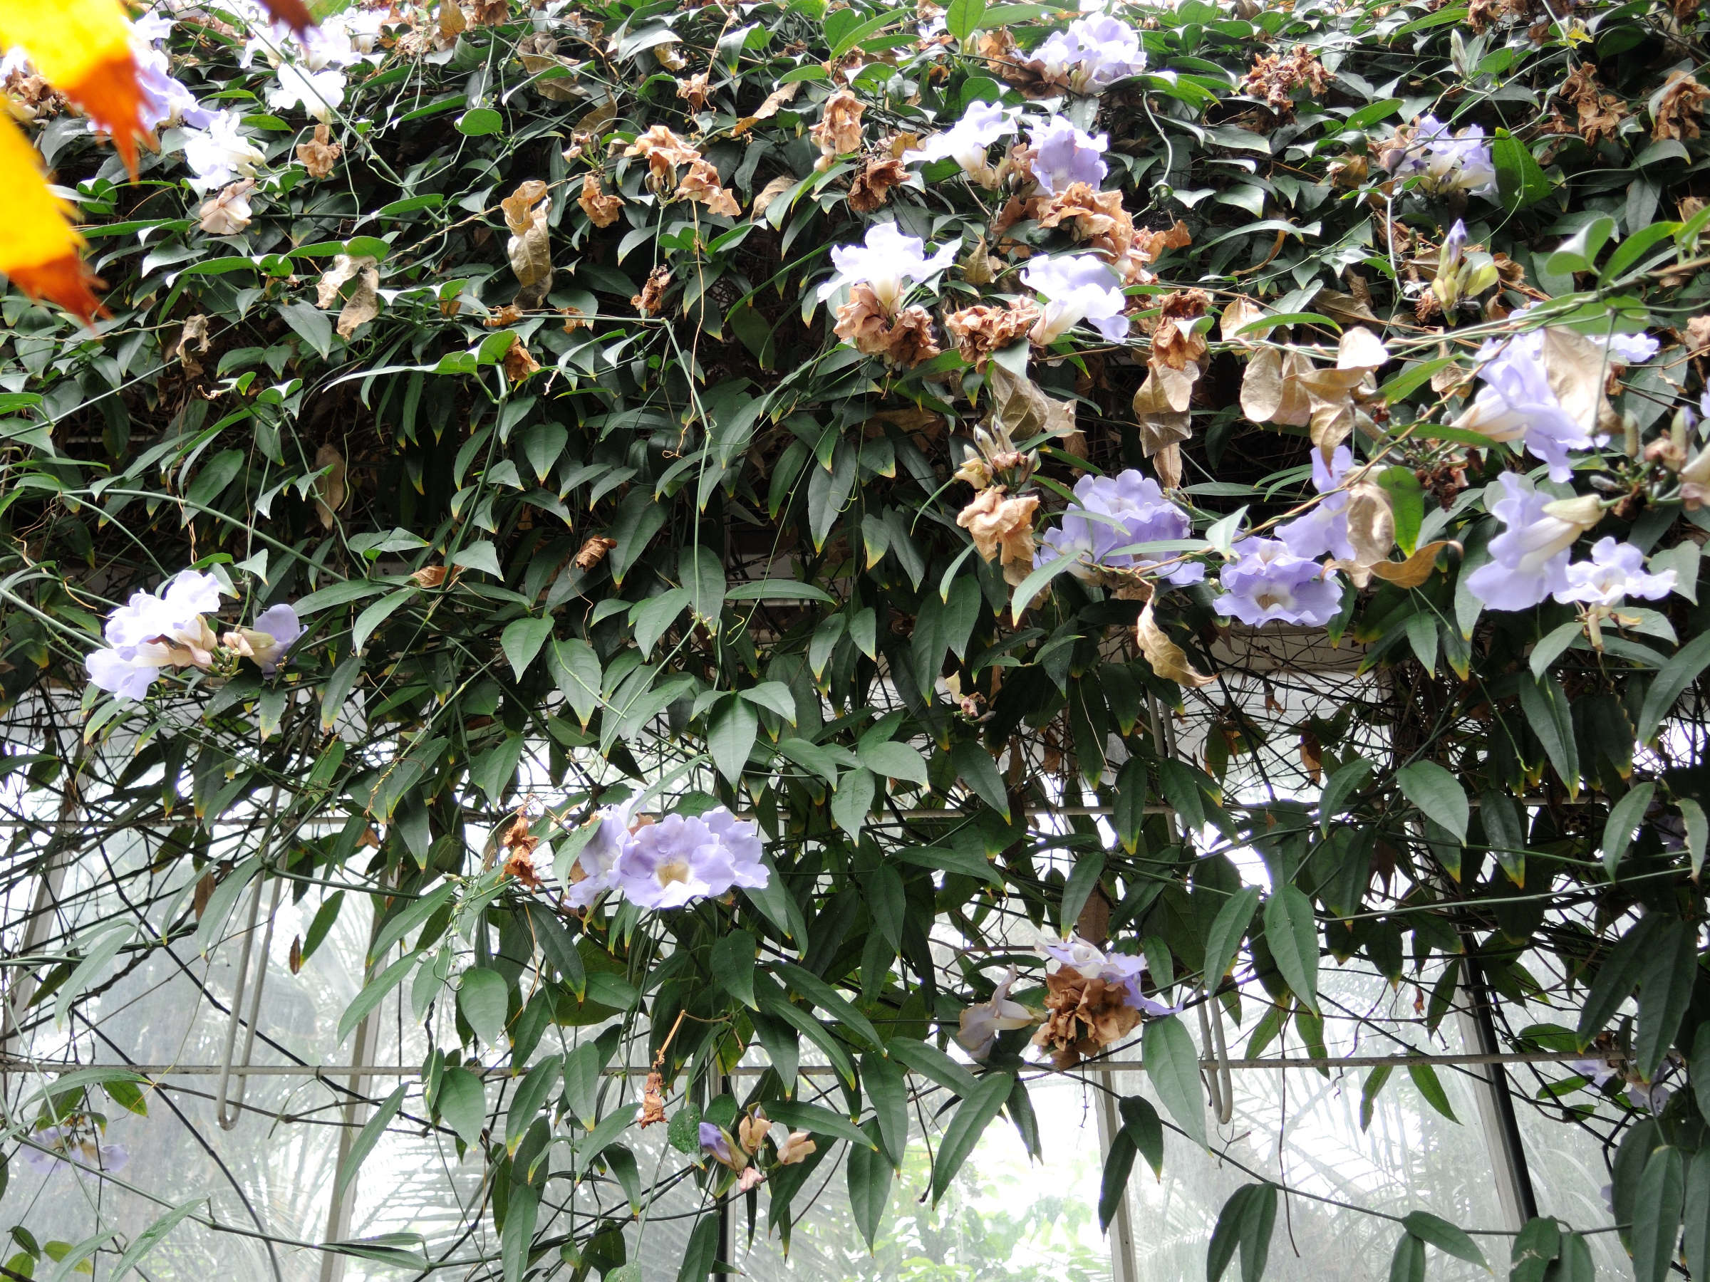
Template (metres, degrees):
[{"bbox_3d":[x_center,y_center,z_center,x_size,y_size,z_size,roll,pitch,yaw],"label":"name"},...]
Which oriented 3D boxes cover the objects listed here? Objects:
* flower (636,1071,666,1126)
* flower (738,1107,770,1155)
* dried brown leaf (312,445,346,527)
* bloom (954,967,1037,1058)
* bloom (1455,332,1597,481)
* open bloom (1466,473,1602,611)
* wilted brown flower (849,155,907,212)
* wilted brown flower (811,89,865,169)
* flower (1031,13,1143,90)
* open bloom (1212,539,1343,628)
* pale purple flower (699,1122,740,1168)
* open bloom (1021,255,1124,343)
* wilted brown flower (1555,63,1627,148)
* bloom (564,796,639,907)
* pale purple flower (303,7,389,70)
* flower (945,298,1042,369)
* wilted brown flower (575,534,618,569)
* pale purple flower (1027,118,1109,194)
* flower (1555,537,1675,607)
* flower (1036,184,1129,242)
[{"bbox_3d":[-0.142,0.321,0.970,0.021,0.038,0.020,3,-32,-7],"label":"flower"},{"bbox_3d":[-0.087,0.425,1.200,0.028,0.040,0.028,-2,-29,0],"label":"flower"},{"bbox_3d":[-0.513,-0.151,1.350,0.036,0.090,0.025,-1,-29,0],"label":"dried brown leaf"},{"bbox_3d":[0.102,0.262,0.970,0.058,0.064,0.058,-12,-33,18],"label":"bloom"},{"bbox_3d":[0.484,-0.170,0.998,0.091,0.081,0.071,-3,-32,2],"label":"bloom"},{"bbox_3d":[0.488,-0.071,0.998,0.071,0.079,0.075,-27,-39,34],"label":"open bloom"},{"bbox_3d":[0.021,-0.413,1.248,0.050,0.041,0.038,-2,-32,-1],"label":"wilted brown flower"},{"bbox_3d":[-0.018,-0.530,1.430,0.056,0.078,0.050,-1,-29,0],"label":"wilted brown flower"},{"bbox_3d":[0.262,-0.659,1.550,0.120,0.080,0.085,-5,-29,7],"label":"flower"},{"bbox_3d":[0.286,-0.039,0.940,0.086,0.063,0.055,-4,-30,4],"label":"open bloom"},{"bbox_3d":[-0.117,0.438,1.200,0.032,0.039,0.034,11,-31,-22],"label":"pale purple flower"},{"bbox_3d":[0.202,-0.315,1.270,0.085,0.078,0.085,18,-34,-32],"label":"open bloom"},{"bbox_3d":[0.788,-0.574,1.480,0.075,0.085,0.060,-1,-29,0],"label":"wilted brown flower"},{"bbox_3d":[-0.175,0.149,0.970,0.055,0.077,0.068,8,-30,-41],"label":"bloom"},{"bbox_3d":[-0.520,-0.617,1.414,0.085,0.048,0.050,-2,-32,-1],"label":"pale purple flower"},{"bbox_3d":[0.119,-0.267,1.200,0.083,0.055,0.055,-1,-29,0],"label":"flower"},{"bbox_3d":[-0.271,-0.093,1.450,0.043,0.033,0.035,-2,-29,0],"label":"wilted brown flower"},{"bbox_3d":[0.195,-0.445,1.269,0.073,0.057,0.052,0,-32,-3],"label":"pale purple flower"},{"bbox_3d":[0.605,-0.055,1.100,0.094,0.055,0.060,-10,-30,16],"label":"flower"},{"bbox_3d":[0.203,-0.380,1.227,0.079,0.044,0.046,1,-32,-6],"label":"flower"}]

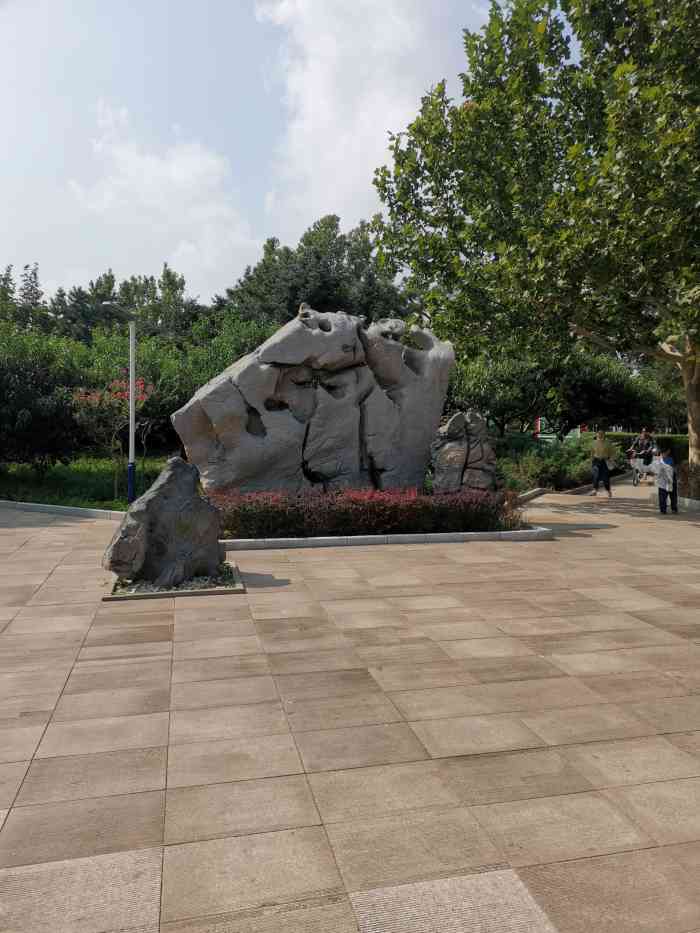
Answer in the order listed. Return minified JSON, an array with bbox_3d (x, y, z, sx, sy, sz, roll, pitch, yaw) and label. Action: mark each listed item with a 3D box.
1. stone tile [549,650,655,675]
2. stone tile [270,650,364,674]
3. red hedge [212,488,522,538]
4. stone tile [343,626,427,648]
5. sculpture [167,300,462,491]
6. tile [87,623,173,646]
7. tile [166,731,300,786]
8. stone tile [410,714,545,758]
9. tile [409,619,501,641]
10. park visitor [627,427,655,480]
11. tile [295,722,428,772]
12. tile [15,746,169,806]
[{"bbox_3d":[1.616,1.288,4.570,0.600,0.050,0.400,-1,4,-13],"label":"stone tile"},{"bbox_3d":[-0.237,1.312,4.653,0.607,0.040,0.406,0,4,-13],"label":"stone tile"},{"bbox_3d":[0.157,0.584,9.952,4.267,0.600,1.250,-1,4,-13],"label":"red hedge"},{"bbox_3d":[0.263,1.240,5.068,0.600,0.050,0.400,-1,4,-13],"label":"stone tile"},{"bbox_3d":[-0.528,-0.781,10.433,4.150,3.100,1.300,-1,4,-13],"label":"sculpture"},{"bbox_3d":[-1.619,1.262,5.165,0.607,0.040,0.406,0,4,-13],"label":"tile"},{"bbox_3d":[-0.533,1.369,3.238,0.600,0.050,0.400,-1,4,-13],"label":"tile"},{"bbox_3d":[0.644,1.386,3.590,0.602,0.030,0.415,-1,4,-13],"label":"stone tile"},{"bbox_3d":[0.853,1.307,5.487,0.633,0.040,0.423,-1,4,-13],"label":"tile"},{"bbox_3d":[7.320,-0.301,17.600,0.580,1.340,0.600,4,5,38],"label":"park visitor"},{"bbox_3d":[0.051,1.363,3.377,0.600,0.050,0.400,-1,4,-13],"label":"tile"},{"bbox_3d":[-1.180,1.457,3.273,0.633,0.040,0.423,-1,4,-13],"label":"tile"}]

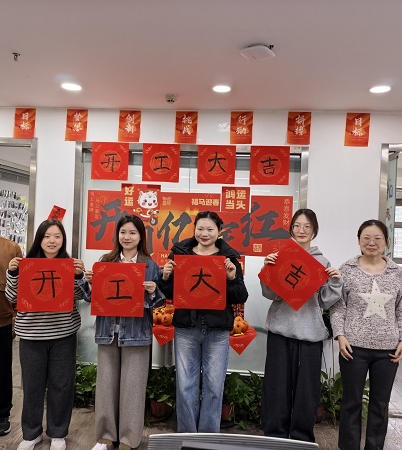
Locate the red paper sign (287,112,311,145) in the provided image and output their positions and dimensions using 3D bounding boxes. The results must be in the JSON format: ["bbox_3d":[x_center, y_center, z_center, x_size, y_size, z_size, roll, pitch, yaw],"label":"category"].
[{"bbox_3d":[0.883,-0.873,3.747,0.204,0.292,0.010,2,-1,5],"label":"red paper sign"}]

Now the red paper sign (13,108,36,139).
[{"bbox_3d":[-1.677,-0.967,3.952,0.204,0.292,0.010,2,-1,5],"label":"red paper sign"}]

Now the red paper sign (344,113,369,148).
[{"bbox_3d":[1.364,-0.826,3.619,0.197,0.282,0.010,2,0,5],"label":"red paper sign"}]

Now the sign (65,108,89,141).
[{"bbox_3d":[-1.143,-0.917,3.823,0.197,0.282,0.010,2,0,5],"label":"sign"}]

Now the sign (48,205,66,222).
[{"bbox_3d":[-1.366,-0.070,3.917,0.122,0.200,0.010,24,1,4],"label":"sign"}]

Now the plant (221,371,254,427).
[{"bbox_3d":[0.227,1.406,3.410,0.360,0.416,0.340,2,-1,5],"label":"plant"}]

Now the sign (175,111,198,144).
[{"bbox_3d":[-0.135,-0.899,3.828,0.204,0.292,0.010,2,-1,5],"label":"sign"}]

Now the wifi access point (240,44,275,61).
[{"bbox_3d":[0.349,-1.048,2.563,0.195,0.040,0.195,2,-1,32],"label":"wifi access point"}]

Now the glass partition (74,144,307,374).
[{"bbox_3d":[-0.133,0.286,3.767,2.113,2.022,0.080,2,0,5],"label":"glass partition"}]

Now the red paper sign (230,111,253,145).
[{"bbox_3d":[0.369,-0.887,3.788,0.204,0.292,0.010,2,-1,5],"label":"red paper sign"}]

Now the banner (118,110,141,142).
[{"bbox_3d":[-0.649,-0.897,3.783,0.197,0.282,0.010,2,0,5],"label":"banner"}]

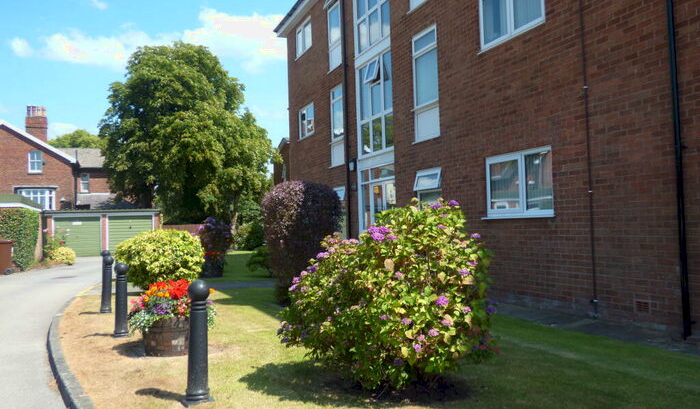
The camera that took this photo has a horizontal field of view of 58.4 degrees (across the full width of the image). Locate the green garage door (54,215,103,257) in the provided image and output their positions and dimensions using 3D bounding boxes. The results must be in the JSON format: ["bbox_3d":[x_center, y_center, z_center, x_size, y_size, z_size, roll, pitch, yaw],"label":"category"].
[{"bbox_3d":[-13.833,1.659,31.800,2.200,2.000,0.100,-1,-2,-21],"label":"green garage door"}]

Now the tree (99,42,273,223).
[{"bbox_3d":[-11.320,-4.158,43.753,12.000,14.300,11.500,-2,-2,0],"label":"tree"}]

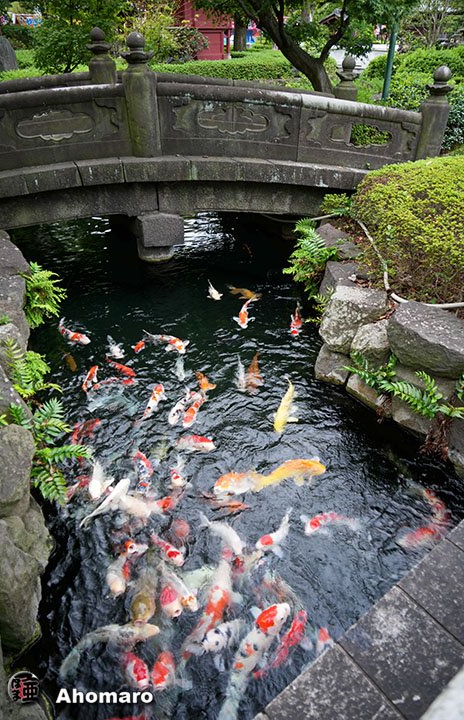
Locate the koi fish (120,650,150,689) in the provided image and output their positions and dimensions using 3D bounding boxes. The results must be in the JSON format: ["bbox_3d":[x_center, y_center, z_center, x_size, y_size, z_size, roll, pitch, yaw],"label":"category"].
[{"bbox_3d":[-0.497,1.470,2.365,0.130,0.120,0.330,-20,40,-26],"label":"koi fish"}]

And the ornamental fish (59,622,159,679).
[{"bbox_3d":[-0.612,1.435,2.379,0.500,0.120,0.170,-12,37,-16],"label":"ornamental fish"}]

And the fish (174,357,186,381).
[{"bbox_3d":[-0.423,0.071,4.003,0.127,0.085,0.352,-4,35,-5],"label":"fish"}]

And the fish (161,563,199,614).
[{"bbox_3d":[-0.275,1.144,2.458,0.110,0.085,0.327,-20,39,-26],"label":"fish"}]

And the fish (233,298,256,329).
[{"bbox_3d":[0.191,-0.519,5.153,0.200,0.120,0.570,5,35,7],"label":"fish"}]

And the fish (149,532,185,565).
[{"bbox_3d":[-0.392,1.130,2.849,0.310,0.100,0.120,30,45,35],"label":"fish"}]

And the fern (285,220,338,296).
[{"bbox_3d":[0.807,-1.030,4.871,0.420,0.600,0.480,-24,41,-30],"label":"fern"}]

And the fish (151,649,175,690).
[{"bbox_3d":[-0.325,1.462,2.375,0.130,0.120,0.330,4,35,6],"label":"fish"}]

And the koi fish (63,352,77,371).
[{"bbox_3d":[-1.480,0.021,4.381,0.100,0.090,0.310,-16,38,-22],"label":"koi fish"}]

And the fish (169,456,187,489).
[{"bbox_3d":[-0.342,0.730,3.084,0.130,0.085,0.307,-2,32,-2],"label":"fish"}]

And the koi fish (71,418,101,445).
[{"bbox_3d":[-0.925,0.471,3.147,0.130,0.100,0.300,17,38,24],"label":"koi fish"}]

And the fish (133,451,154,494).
[{"bbox_3d":[-0.615,0.802,3.335,0.140,0.110,0.390,-2,35,-3],"label":"fish"}]

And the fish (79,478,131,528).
[{"bbox_3d":[-0.695,0.808,2.647,0.140,0.100,0.360,19,38,26],"label":"fish"}]

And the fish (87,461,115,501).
[{"bbox_3d":[-0.860,0.771,3.035,0.150,0.090,0.337,-9,33,-13],"label":"fish"}]

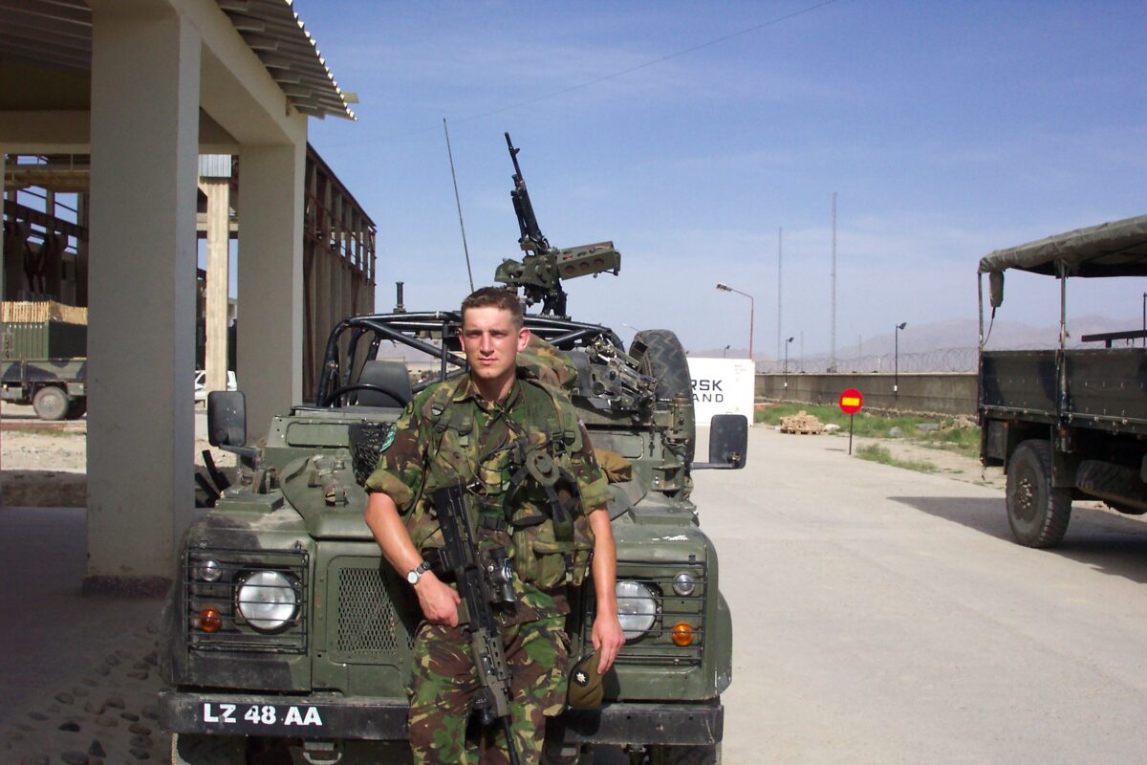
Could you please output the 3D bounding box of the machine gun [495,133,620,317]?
[{"bbox_3d":[-0.085,-0.855,5.950,0.660,1.000,0.750,1,0,20],"label":"machine gun"}]

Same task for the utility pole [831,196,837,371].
[{"bbox_3d":[19.850,-6.800,85.000,0.360,15.300,0.360,0,0,0],"label":"utility pole"}]

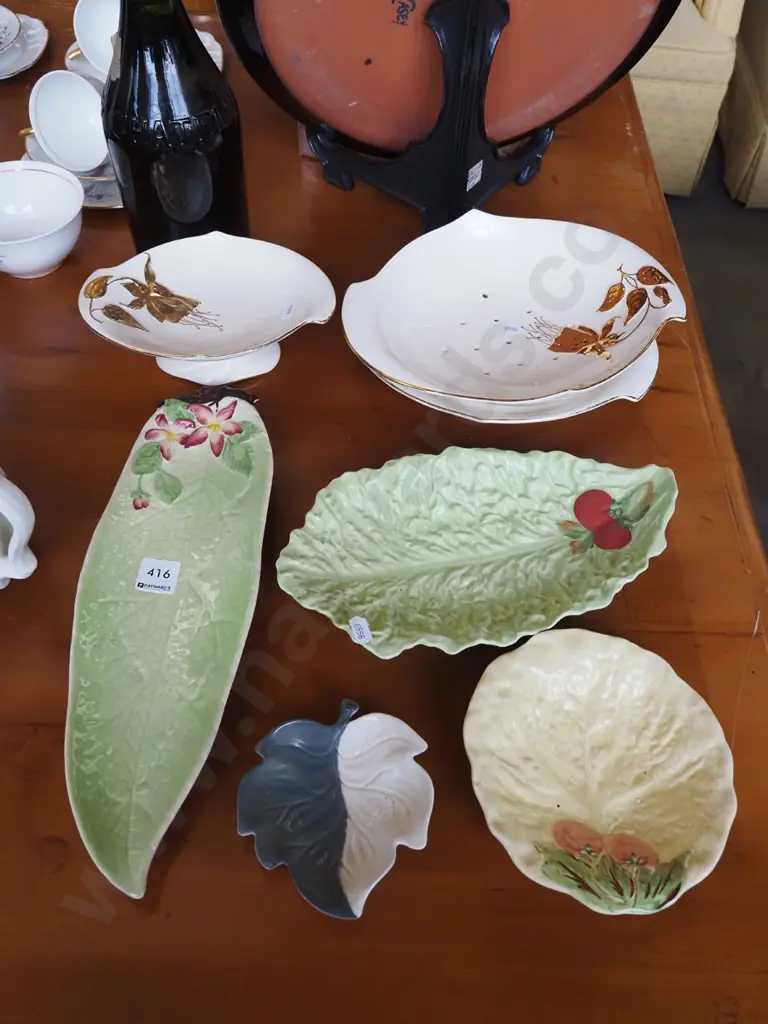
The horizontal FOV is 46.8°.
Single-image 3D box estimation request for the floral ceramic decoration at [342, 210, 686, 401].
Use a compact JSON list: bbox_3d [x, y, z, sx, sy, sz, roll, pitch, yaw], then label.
[{"bbox_3d":[0.084,-0.127,0.595,0.222,0.055,0.192,3,53,0],"label":"floral ceramic decoration"}]

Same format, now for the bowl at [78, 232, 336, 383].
[{"bbox_3d":[-0.129,-0.144,0.667,0.184,0.062,0.144,0,53,-4],"label":"bowl"}]

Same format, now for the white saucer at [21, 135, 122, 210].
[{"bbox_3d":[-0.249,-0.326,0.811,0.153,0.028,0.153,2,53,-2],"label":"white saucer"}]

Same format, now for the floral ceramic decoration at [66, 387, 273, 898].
[{"bbox_3d":[-0.116,0.049,0.483,0.103,0.036,0.310,1,53,-2],"label":"floral ceramic decoration"}]

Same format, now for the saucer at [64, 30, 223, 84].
[{"bbox_3d":[-0.245,-0.462,0.921,0.159,0.023,0.159,2,53,-2],"label":"saucer"}]

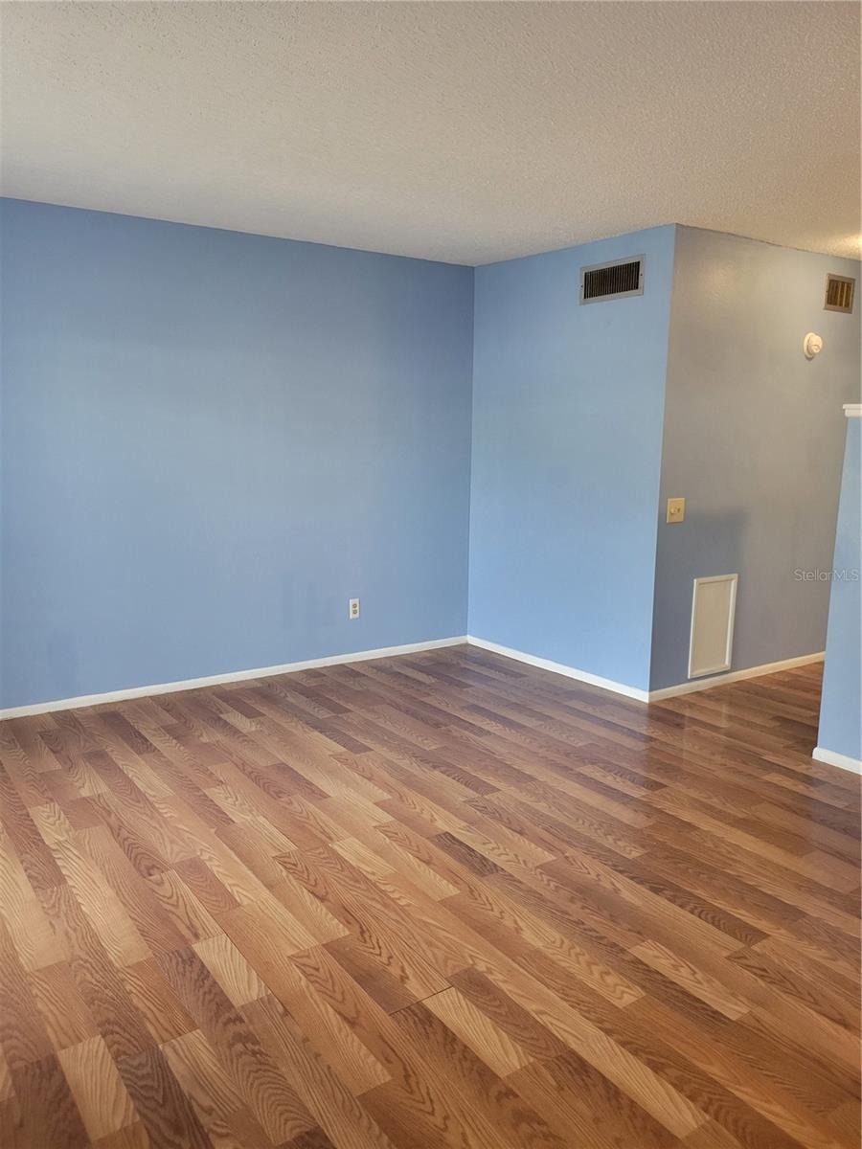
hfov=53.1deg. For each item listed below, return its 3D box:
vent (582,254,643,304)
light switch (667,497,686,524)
[{"bbox_3d":[0.947,-1.548,4.551,0.022,0.197,0.445,-6,12,-36],"label":"vent"},{"bbox_3d":[1.284,-0.332,4.494,0.122,0.120,0.018,-6,12,-34],"label":"light switch"}]

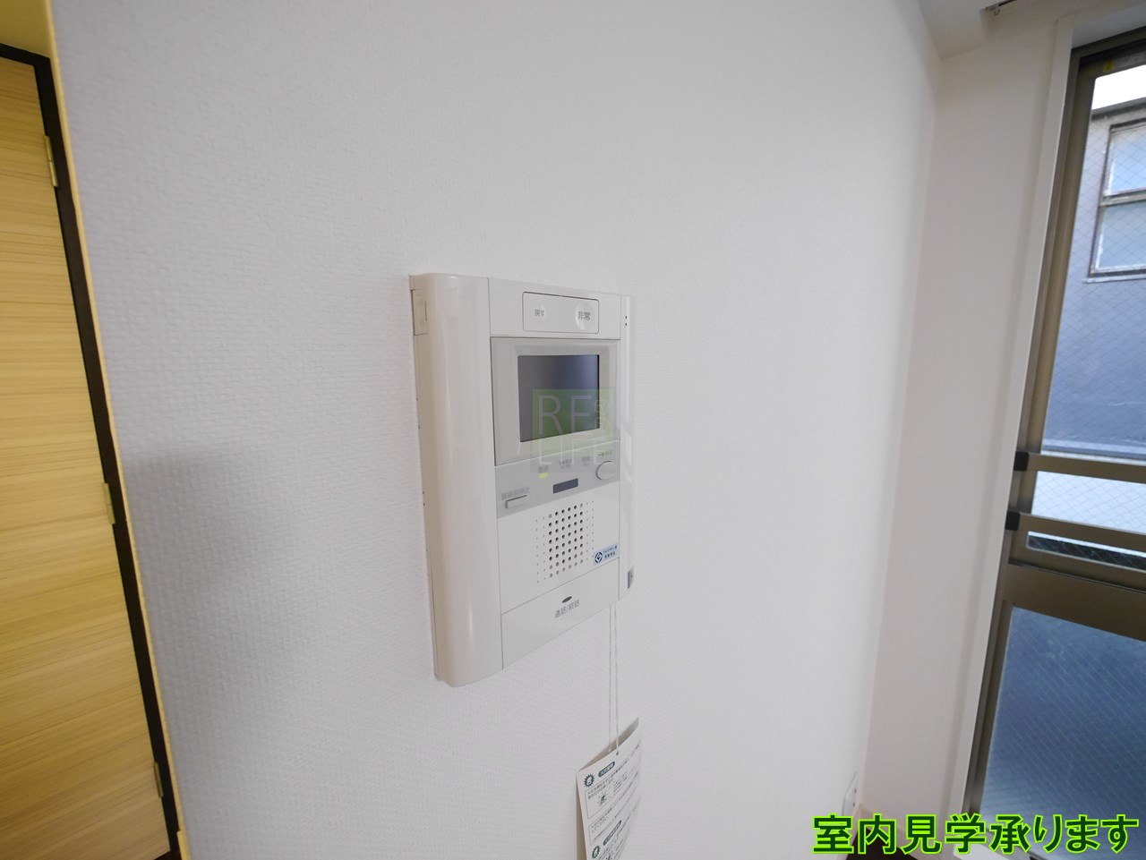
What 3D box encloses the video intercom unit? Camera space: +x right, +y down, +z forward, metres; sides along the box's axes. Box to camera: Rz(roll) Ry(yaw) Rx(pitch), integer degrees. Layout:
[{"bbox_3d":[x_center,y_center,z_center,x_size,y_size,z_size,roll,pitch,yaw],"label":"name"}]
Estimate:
[{"bbox_3d":[-0.013,0.026,0.318,0.180,0.236,0.023,-10,13,-44],"label":"video intercom unit"}]

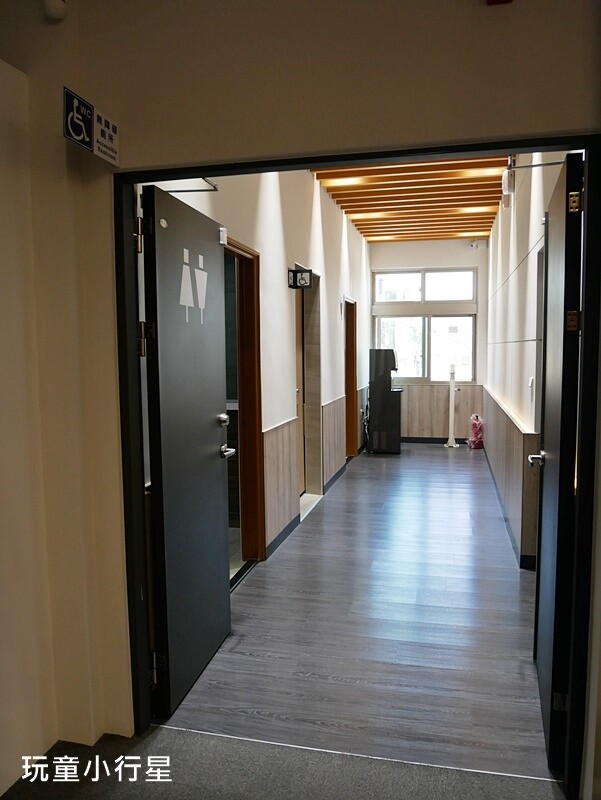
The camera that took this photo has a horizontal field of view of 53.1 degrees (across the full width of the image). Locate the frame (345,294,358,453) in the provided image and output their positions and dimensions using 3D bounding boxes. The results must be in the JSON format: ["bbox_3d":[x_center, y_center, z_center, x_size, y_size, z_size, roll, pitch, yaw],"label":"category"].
[{"bbox_3d":[0.634,-0.250,8.026,0.150,2.100,1.000,1,5,14],"label":"frame"}]

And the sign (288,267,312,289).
[{"bbox_3d":[0.002,-0.971,4.801,0.145,0.153,0.180,1,5,14],"label":"sign"}]

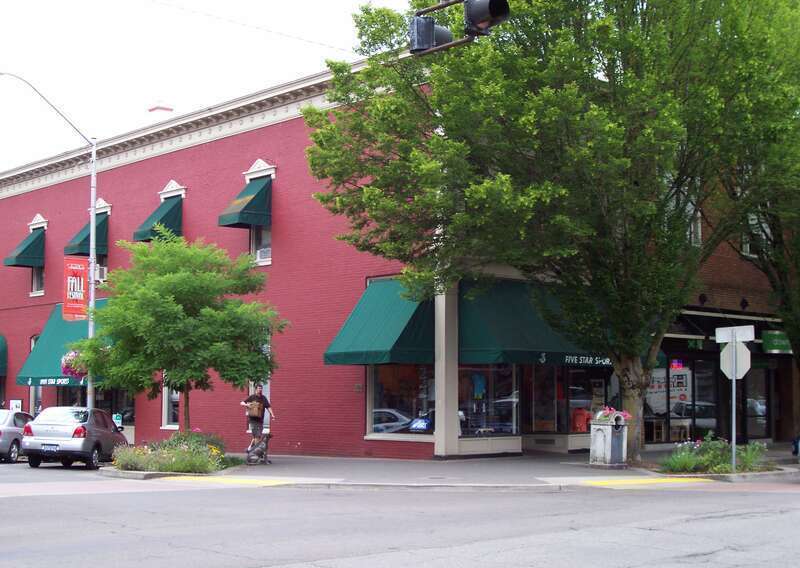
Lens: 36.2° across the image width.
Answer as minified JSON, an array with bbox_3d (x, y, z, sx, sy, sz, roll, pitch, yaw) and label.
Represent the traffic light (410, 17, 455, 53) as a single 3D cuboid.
[{"bbox_3d":[0.339,-2.651,13.200,0.480,0.360,0.350,5,-7,-39],"label":"traffic light"}]

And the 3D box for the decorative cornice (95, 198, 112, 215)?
[{"bbox_3d":[-10.037,-2.549,41.002,0.181,0.665,1.511,5,-7,-42],"label":"decorative cornice"}]

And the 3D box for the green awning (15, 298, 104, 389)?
[{"bbox_3d":[-10.498,1.870,39.716,1.380,2.820,5.600,5,-8,-42],"label":"green awning"}]

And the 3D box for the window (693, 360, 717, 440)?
[{"bbox_3d":[9.119,3.458,36.463,1.208,2.356,0.141,5,-7,-42],"label":"window"}]

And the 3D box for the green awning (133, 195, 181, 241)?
[{"bbox_3d":[-7.375,-1.954,37.417,1.037,1.511,0.997,5,-7,-42],"label":"green awning"}]

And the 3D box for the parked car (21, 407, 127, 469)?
[{"bbox_3d":[-8.288,3.924,31.787,1.660,1.500,4.150,0,-6,4],"label":"parked car"}]

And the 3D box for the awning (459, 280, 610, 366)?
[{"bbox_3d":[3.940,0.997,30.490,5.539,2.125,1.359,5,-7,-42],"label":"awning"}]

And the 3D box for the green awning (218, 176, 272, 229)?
[{"bbox_3d":[-4.239,-2.231,33.523,1.060,1.450,1.030,5,-8,-42],"label":"green awning"}]

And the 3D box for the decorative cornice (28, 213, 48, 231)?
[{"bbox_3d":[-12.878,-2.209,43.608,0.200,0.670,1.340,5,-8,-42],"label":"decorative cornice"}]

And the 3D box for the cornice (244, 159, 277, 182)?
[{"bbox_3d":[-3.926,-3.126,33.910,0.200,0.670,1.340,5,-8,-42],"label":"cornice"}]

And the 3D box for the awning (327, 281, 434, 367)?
[{"bbox_3d":[-0.494,0.897,29.389,1.410,2.125,2.336,5,-7,-42],"label":"awning"}]

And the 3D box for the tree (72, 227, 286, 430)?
[{"bbox_3d":[-5.042,1.426,28.398,4.800,5.450,4.850,0,-5,0],"label":"tree"}]

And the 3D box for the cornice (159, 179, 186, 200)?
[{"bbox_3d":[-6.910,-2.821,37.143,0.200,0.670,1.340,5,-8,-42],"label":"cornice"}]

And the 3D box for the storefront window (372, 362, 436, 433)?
[{"bbox_3d":[0.101,2.748,29.714,0.141,1.823,2.266,5,-7,-42],"label":"storefront window"}]

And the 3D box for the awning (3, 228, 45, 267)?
[{"bbox_3d":[-13.497,-1.296,44.013,1.037,1.511,0.977,5,-7,-42],"label":"awning"}]

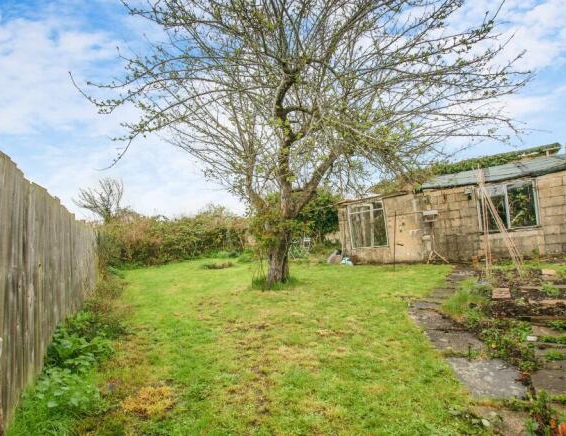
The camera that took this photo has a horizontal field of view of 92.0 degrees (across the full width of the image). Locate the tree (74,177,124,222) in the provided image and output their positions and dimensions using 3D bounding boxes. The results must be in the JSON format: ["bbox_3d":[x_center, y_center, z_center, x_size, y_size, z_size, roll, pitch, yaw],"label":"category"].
[{"bbox_3d":[-10.200,-0.200,15.000,2.600,4.200,2.400,1,-2,-34],"label":"tree"}]

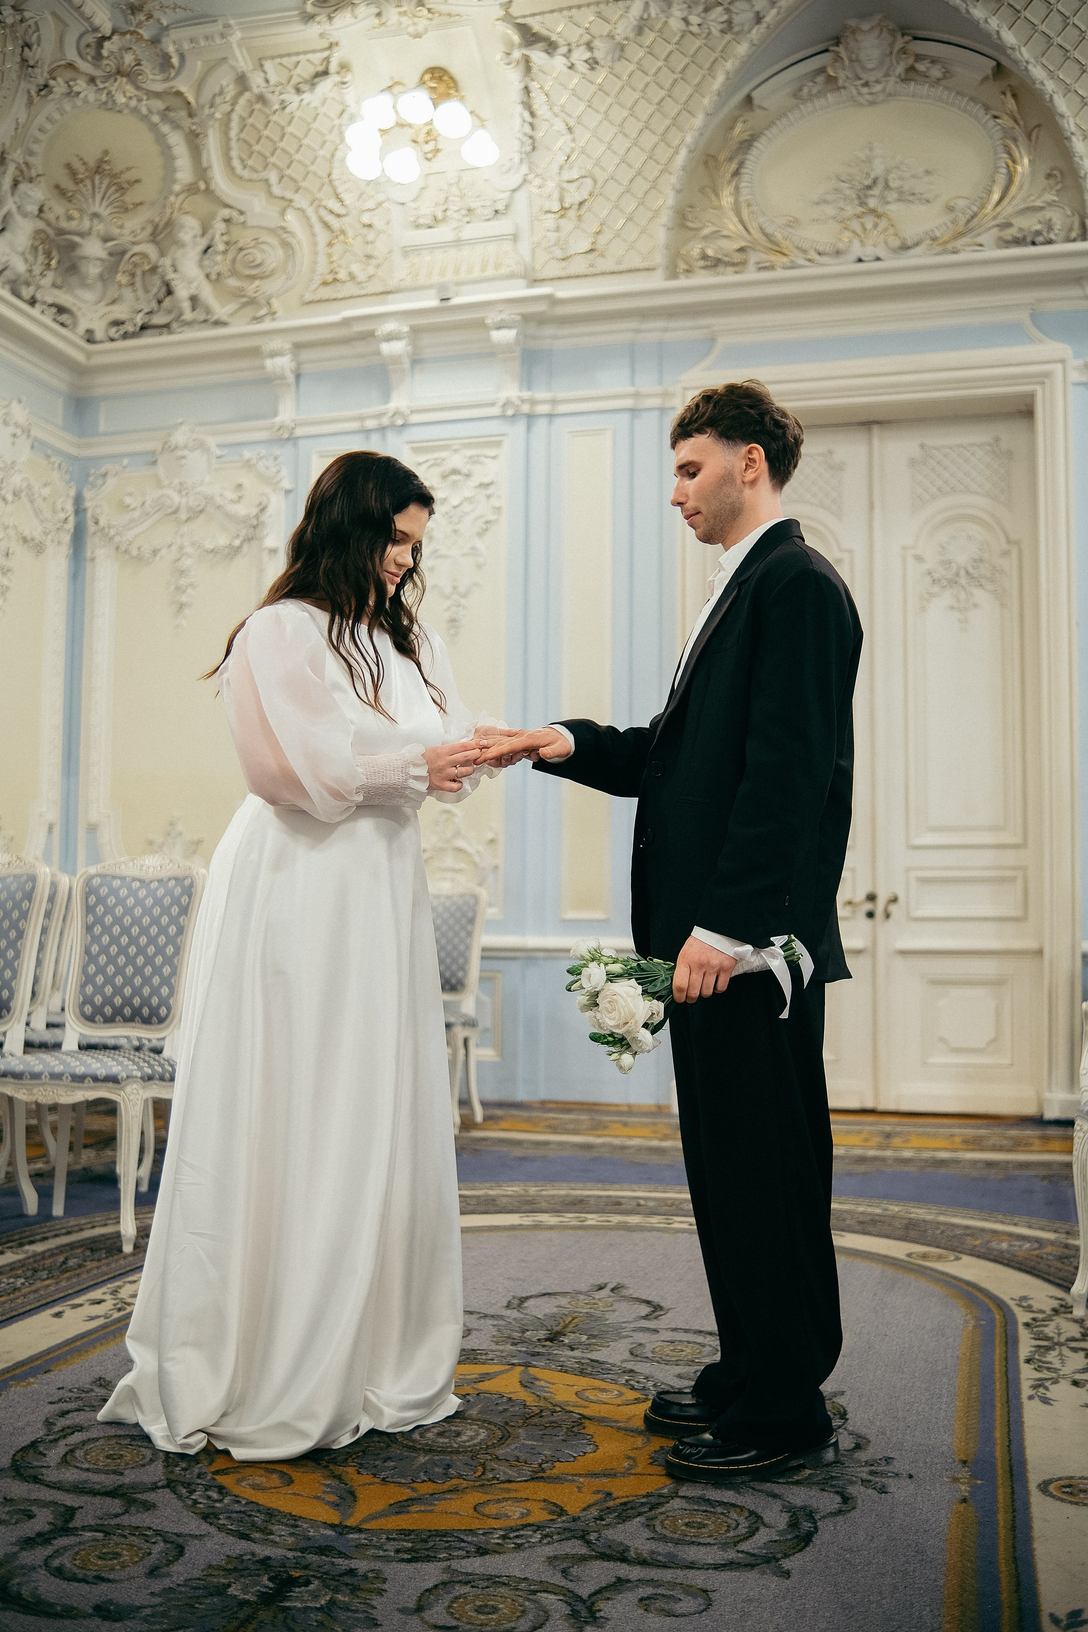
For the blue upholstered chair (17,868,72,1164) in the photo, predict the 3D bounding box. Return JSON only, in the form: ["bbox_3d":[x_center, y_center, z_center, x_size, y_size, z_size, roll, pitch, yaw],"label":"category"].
[{"bbox_3d":[-2.026,0.714,5.635,0.520,1.060,0.580,-1,-4,16],"label":"blue upholstered chair"}]

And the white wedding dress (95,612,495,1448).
[{"bbox_3d":[-0.428,0.327,2.813,0.630,1.440,0.600,-3,-5,38],"label":"white wedding dress"}]

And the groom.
[{"bbox_3d":[0.212,0.147,2.707,0.670,1.795,0.530,1,-4,-10],"label":"groom"}]

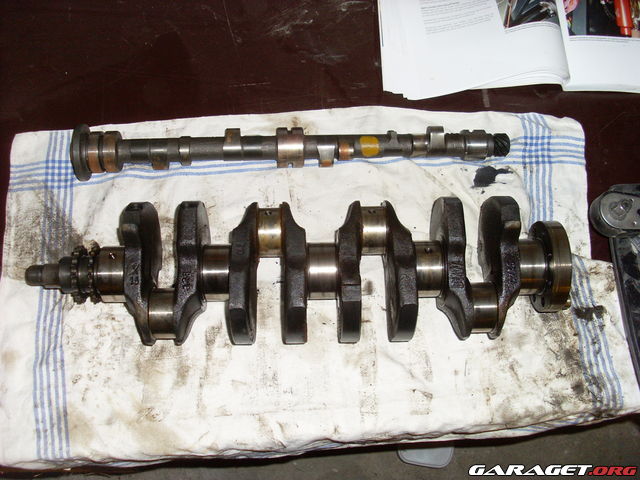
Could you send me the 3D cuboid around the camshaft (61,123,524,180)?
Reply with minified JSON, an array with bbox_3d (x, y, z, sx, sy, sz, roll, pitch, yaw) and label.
[{"bbox_3d":[-0.026,-0.098,0.749,0.455,0.059,0.059,-1,72,-2],"label":"camshaft"}]

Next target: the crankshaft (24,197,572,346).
[{"bbox_3d":[-0.024,0.031,0.683,0.512,0.096,0.141,-1,72,-2],"label":"crankshaft"}]

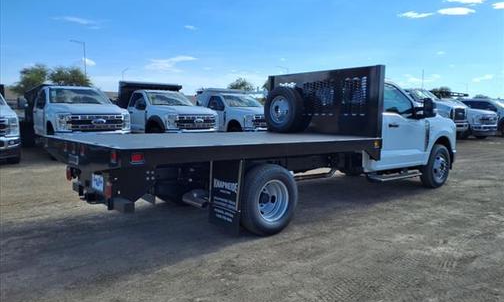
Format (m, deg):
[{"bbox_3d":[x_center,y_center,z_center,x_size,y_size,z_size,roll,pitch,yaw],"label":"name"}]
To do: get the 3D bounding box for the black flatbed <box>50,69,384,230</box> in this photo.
[{"bbox_3d":[-0.361,-0.260,5.262,3.860,1.880,2.380,-4,8,-40],"label":"black flatbed"}]

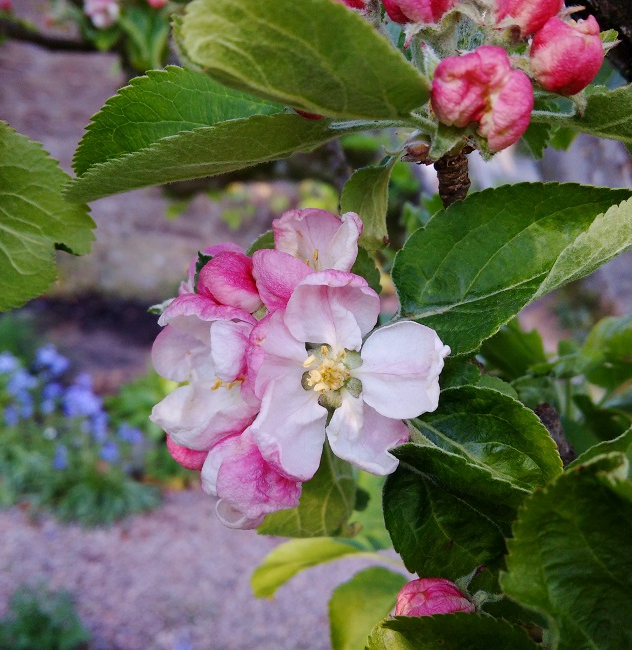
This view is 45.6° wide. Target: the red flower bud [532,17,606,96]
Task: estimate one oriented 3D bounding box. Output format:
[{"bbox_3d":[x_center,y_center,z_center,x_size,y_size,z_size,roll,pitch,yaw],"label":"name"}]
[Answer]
[{"bbox_3d":[0.066,-0.070,0.197,0.018,0.020,0.018,-2,3,-6],"label":"red flower bud"}]

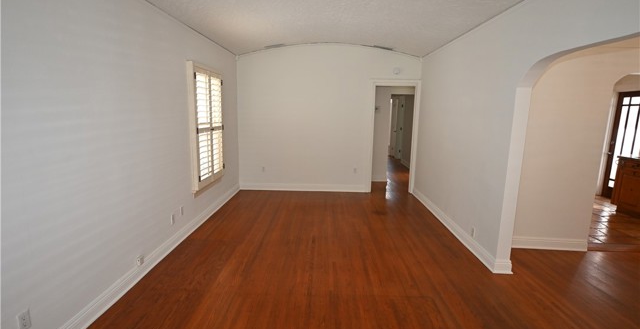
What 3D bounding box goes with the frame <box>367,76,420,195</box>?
[{"bbox_3d":[1.400,-0.510,6.211,0.936,2.182,0.160,1,10,1],"label":"frame"}]

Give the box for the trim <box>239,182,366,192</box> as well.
[{"bbox_3d":[-0.347,0.468,6.356,2.498,0.149,0.028,1,10,1],"label":"trim"}]

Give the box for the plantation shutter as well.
[{"bbox_3d":[-1.577,-0.546,4.539,0.086,1.614,1.088,1,10,1],"label":"plantation shutter"}]

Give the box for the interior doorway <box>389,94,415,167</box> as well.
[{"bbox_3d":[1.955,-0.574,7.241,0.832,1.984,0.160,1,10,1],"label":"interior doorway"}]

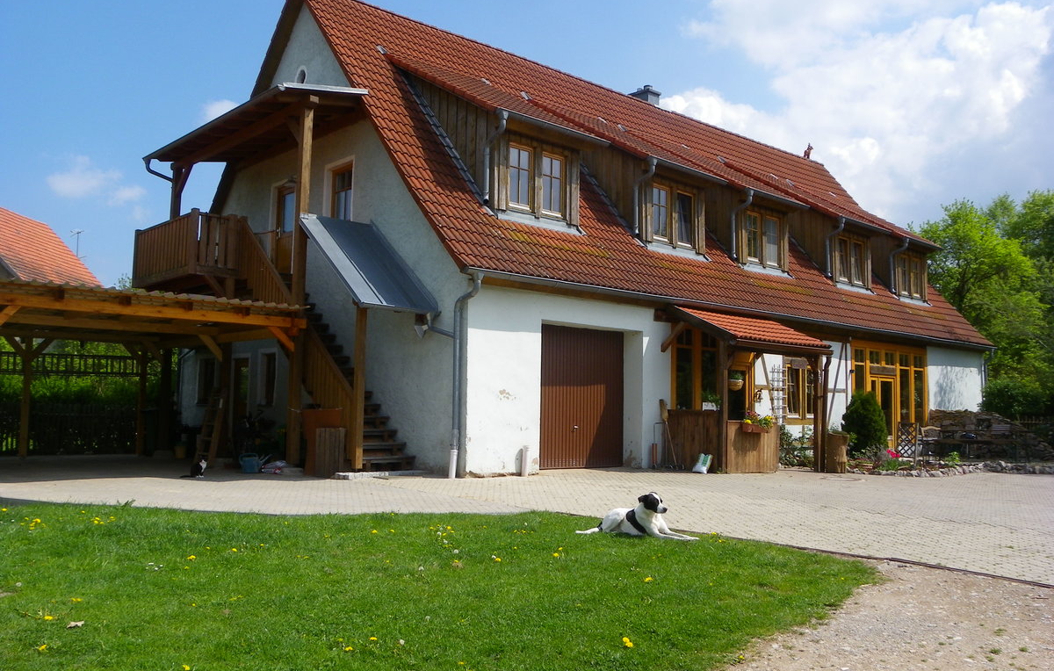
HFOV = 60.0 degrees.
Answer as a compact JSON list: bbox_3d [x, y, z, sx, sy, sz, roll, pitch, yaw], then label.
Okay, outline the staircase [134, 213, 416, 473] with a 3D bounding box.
[{"bbox_3d":[-5.115,-0.046,17.181,1.820,4.720,8.100,5,-6,-42],"label":"staircase"}]

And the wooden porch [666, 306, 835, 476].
[{"bbox_3d":[4.218,1.013,17.245,3.400,3.060,1.690,5,-6,-42],"label":"wooden porch"}]

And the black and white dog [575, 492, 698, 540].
[{"bbox_3d":[0.900,1.438,7.447,0.970,0.360,0.330,-1,-5,28],"label":"black and white dog"}]

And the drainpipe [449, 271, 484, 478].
[{"bbox_3d":[-0.918,0.595,13.645,0.140,3.050,0.600,5,-6,-42],"label":"drainpipe"}]

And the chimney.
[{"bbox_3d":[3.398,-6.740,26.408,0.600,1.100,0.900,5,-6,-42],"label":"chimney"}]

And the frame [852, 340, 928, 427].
[{"bbox_3d":[9.120,1.499,22.762,3.960,2.540,0.200,5,-6,-42],"label":"frame"}]

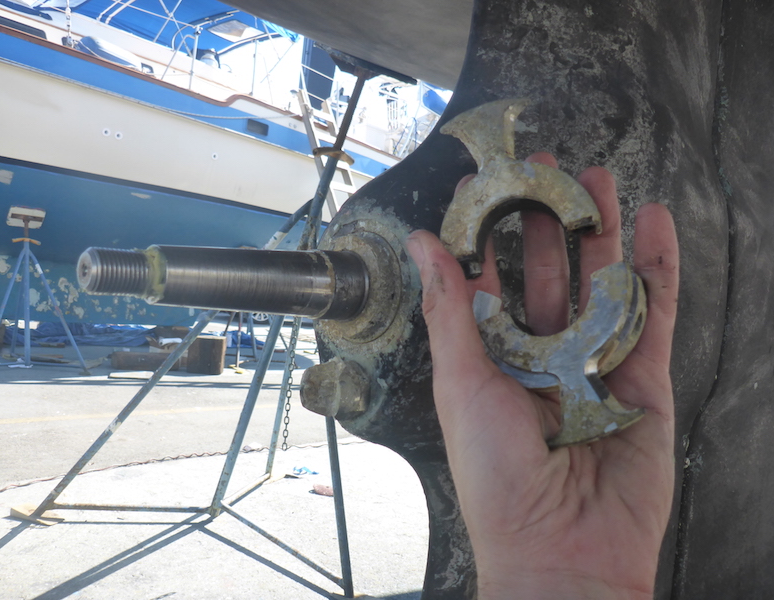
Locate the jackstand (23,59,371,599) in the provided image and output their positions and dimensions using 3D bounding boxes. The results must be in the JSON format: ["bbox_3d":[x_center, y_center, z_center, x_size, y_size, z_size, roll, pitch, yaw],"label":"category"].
[{"bbox_3d":[-0.468,0.018,2.486,1.253,1.795,1.150,5,0,44],"label":"jackstand"}]

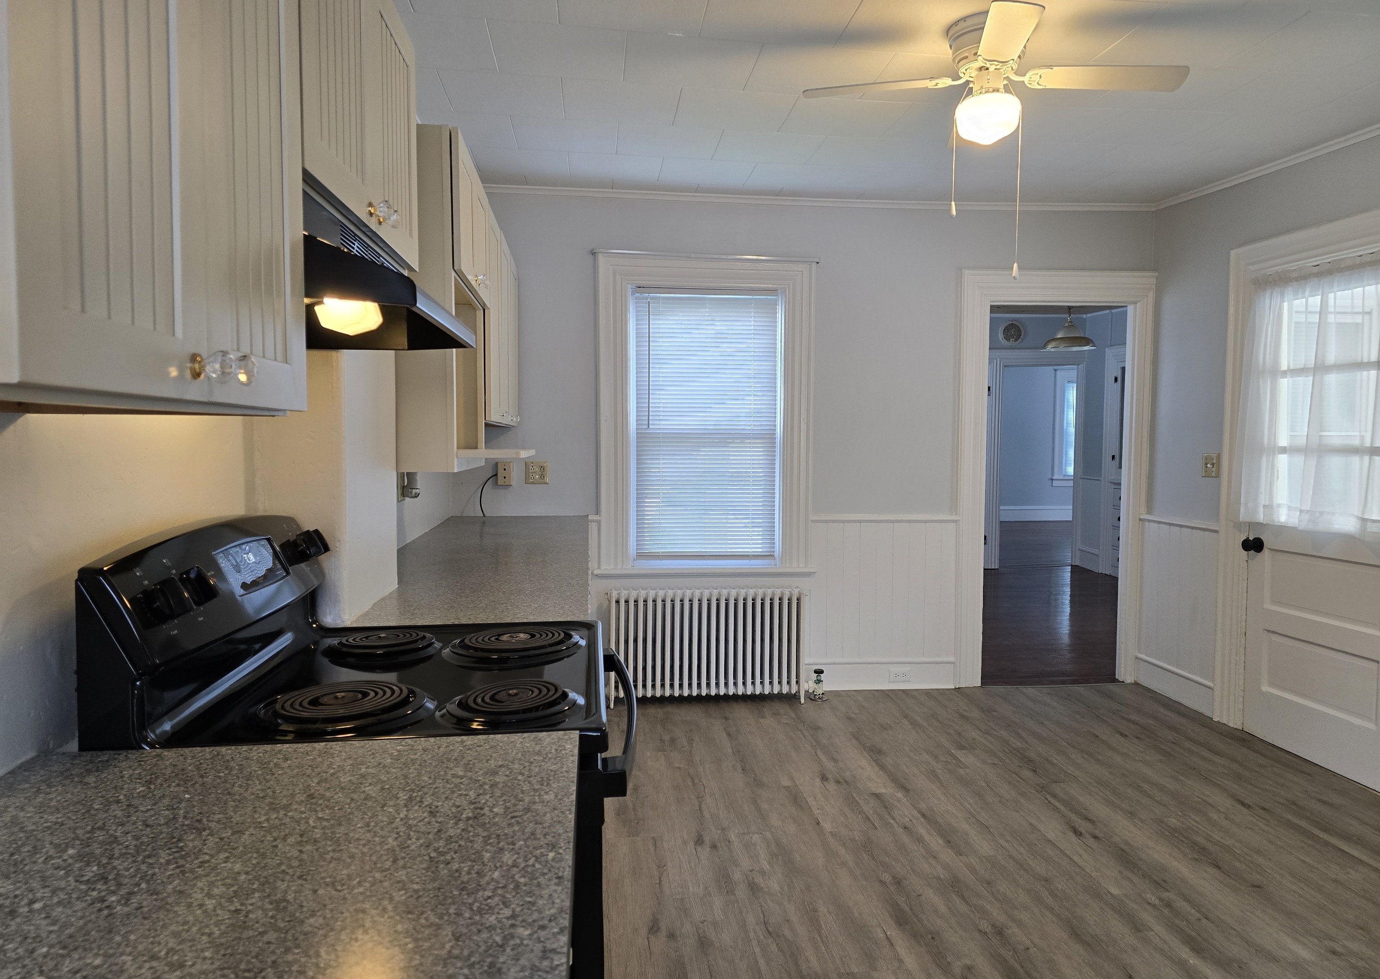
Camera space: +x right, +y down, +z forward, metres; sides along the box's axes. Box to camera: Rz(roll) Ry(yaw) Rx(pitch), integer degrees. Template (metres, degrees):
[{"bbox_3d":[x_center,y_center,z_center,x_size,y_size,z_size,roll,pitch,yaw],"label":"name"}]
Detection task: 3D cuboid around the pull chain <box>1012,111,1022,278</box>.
[{"bbox_3d":[0.992,-0.887,2.771,0.018,0.492,0.018,0,4,-6],"label":"pull chain"}]

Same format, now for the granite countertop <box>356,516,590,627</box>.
[{"bbox_3d":[-0.706,0.236,3.265,0.692,0.040,2.585,0,4,-6],"label":"granite countertop"}]

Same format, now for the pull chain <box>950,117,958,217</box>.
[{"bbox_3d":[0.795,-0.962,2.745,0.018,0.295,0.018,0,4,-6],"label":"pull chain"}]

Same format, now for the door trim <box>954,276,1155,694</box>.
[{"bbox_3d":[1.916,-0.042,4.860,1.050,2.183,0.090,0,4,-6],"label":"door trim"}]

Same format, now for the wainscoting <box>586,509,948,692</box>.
[{"bbox_3d":[0.452,0.593,4.724,1.913,0.923,0.045,0,4,-6],"label":"wainscoting"}]

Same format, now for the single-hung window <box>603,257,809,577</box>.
[{"bbox_3d":[0.080,-0.373,4.639,1.109,1.589,0.110,0,4,-6],"label":"single-hung window"}]

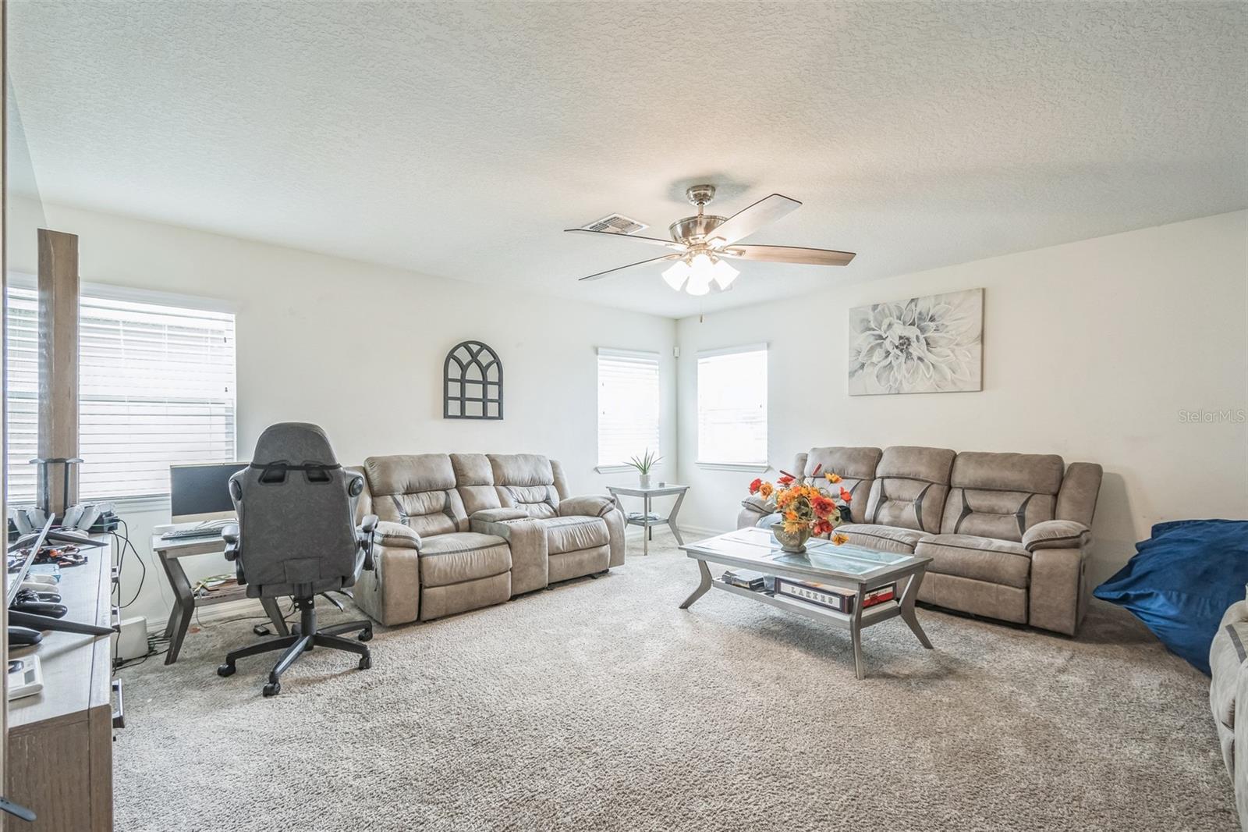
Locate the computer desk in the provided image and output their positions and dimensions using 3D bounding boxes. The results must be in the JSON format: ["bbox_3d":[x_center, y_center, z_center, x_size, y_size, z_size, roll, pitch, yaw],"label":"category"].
[{"bbox_3d":[-2.318,0.996,3.035,0.645,0.639,0.503,0,0,-42],"label":"computer desk"}]

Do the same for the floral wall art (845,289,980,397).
[{"bbox_3d":[2.350,-0.571,4.281,0.985,0.775,0.040,-1,-1,45],"label":"floral wall art"}]

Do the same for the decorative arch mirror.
[{"bbox_3d":[-1.248,-0.303,4.384,0.520,0.660,0.030,1,-1,-41],"label":"decorative arch mirror"}]

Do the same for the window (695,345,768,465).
[{"bbox_3d":[1.124,-0.093,5.466,0.840,1.250,0.100,-1,-1,45],"label":"window"}]

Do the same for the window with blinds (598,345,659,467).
[{"bbox_3d":[0.073,-0.085,5.552,0.922,1.213,0.103,0,0,-42],"label":"window with blinds"}]

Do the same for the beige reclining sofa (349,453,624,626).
[{"bbox_3d":[-1.001,0.792,4.059,1.940,1.000,0.940,1,-1,-43],"label":"beige reclining sofa"}]

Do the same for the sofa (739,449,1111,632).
[{"bbox_3d":[2.017,0.773,3.938,0.826,1.064,2.258,0,0,-42],"label":"sofa"}]

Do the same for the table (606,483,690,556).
[{"bbox_3d":[0.240,1.007,5.150,0.570,0.610,0.570,1,-1,-41],"label":"table"}]

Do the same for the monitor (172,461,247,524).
[{"bbox_3d":[-2.351,0.467,3.097,0.535,0.381,0.168,0,0,-42],"label":"monitor"}]

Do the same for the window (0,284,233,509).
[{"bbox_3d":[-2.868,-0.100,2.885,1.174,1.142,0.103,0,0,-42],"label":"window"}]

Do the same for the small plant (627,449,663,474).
[{"bbox_3d":[0.208,0.438,5.030,0.290,0.250,0.290,1,-1,-41],"label":"small plant"}]

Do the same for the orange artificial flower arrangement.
[{"bbox_3d":[1.066,0.528,3.130,0.520,0.470,0.500,-1,-1,45],"label":"orange artificial flower arrangement"}]

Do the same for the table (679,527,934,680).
[{"bbox_3d":[1.080,1.072,3.225,0.722,0.464,1.226,0,0,-42],"label":"table"}]

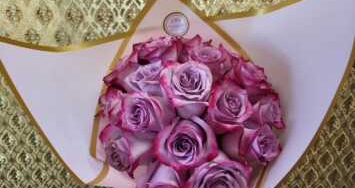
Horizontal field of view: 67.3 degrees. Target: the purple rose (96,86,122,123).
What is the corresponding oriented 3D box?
[{"bbox_3d":[-0.089,0.014,0.388,0.054,0.056,0.056,11,-7,-37],"label":"purple rose"}]

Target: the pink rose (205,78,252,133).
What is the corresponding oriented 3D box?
[{"bbox_3d":[0.061,0.014,0.325,0.060,0.060,0.056,-9,-11,-26],"label":"pink rose"}]

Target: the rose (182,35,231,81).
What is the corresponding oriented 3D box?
[{"bbox_3d":[0.038,-0.047,0.365,0.058,0.052,0.058,10,31,0],"label":"rose"}]

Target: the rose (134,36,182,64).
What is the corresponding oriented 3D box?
[{"bbox_3d":[-0.027,-0.056,0.395,0.067,0.056,0.067,0,32,17],"label":"rose"}]

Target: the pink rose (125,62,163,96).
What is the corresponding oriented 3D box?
[{"bbox_3d":[-0.045,-0.020,0.350,0.052,0.052,0.052,14,56,37],"label":"pink rose"}]

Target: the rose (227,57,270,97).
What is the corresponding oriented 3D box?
[{"bbox_3d":[0.101,-0.022,0.385,0.062,0.062,0.056,0,-30,-44],"label":"rose"}]

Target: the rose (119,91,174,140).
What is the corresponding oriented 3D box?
[{"bbox_3d":[-0.037,0.026,0.325,0.056,0.056,0.054,11,-3,30],"label":"rose"}]

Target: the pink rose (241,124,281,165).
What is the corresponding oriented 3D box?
[{"bbox_3d":[0.105,0.065,0.345,0.054,0.054,0.054,9,19,42],"label":"pink rose"}]

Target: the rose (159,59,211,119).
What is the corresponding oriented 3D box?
[{"bbox_3d":[0.011,-0.006,0.338,0.066,0.066,0.060,0,-25,-3],"label":"rose"}]

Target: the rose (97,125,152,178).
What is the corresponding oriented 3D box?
[{"bbox_3d":[-0.068,0.077,0.362,0.064,0.064,0.060,0,14,35],"label":"rose"}]

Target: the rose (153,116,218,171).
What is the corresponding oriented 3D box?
[{"bbox_3d":[0.010,0.060,0.328,0.073,0.073,0.060,0,3,2],"label":"rose"}]

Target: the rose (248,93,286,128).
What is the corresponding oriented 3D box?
[{"bbox_3d":[0.120,0.022,0.360,0.052,0.052,0.052,-8,11,30],"label":"rose"}]

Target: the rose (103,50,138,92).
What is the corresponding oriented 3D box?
[{"bbox_3d":[-0.076,-0.033,0.370,0.052,0.054,0.054,36,-2,-31],"label":"rose"}]

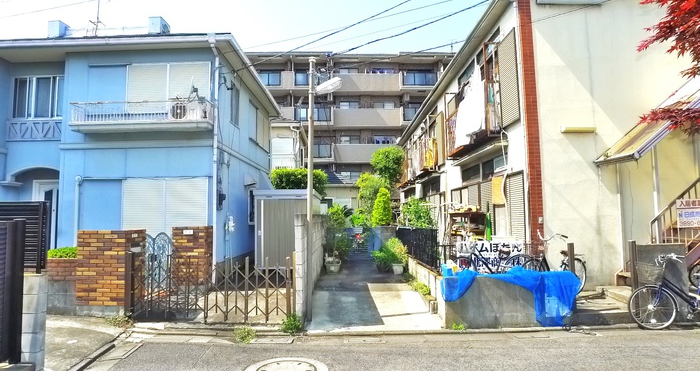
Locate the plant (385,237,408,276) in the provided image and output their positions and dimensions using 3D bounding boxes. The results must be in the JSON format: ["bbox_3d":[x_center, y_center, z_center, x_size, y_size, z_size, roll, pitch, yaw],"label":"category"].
[{"bbox_3d":[1.064,1.624,11.100,0.500,0.820,0.480,-1,-4,0],"label":"plant"}]

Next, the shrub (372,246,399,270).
[{"bbox_3d":[0.834,1.691,11.400,0.550,0.520,0.520,-1,-4,0],"label":"shrub"}]

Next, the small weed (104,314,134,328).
[{"bbox_3d":[-3.657,2.150,7.700,0.420,0.160,0.270,-1,-4,0],"label":"small weed"}]

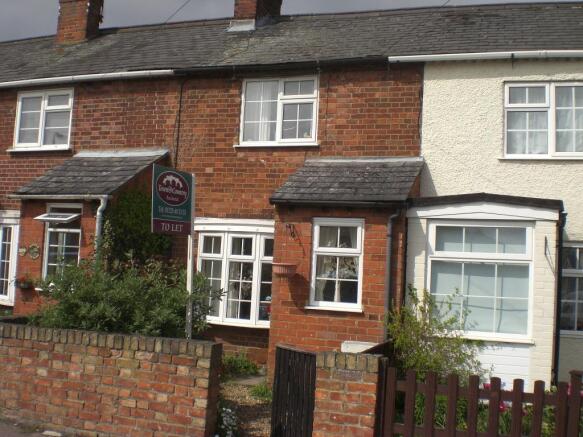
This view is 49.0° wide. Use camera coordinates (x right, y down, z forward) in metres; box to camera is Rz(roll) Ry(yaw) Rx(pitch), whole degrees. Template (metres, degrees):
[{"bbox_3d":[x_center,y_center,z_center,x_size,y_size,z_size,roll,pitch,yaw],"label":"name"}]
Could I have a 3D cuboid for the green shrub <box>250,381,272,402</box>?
[{"bbox_3d":[-0.297,1.865,6.996,0.286,0.210,0.260,1,-4,17],"label":"green shrub"}]

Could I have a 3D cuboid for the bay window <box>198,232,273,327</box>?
[{"bbox_3d":[-0.710,0.876,9.255,1.320,1.322,0.330,1,-4,17],"label":"bay window"}]

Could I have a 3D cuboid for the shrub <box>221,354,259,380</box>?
[{"bbox_3d":[-0.686,1.878,8.224,0.480,0.290,0.400,1,-5,18],"label":"shrub"}]

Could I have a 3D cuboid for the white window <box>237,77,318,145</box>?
[{"bbox_3d":[-0.185,-1.532,9.223,1.210,1.010,0.120,1,-5,18],"label":"white window"}]

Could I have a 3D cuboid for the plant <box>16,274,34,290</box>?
[{"bbox_3d":[-3.574,0.849,8.596,0.275,0.208,0.220,1,-4,17],"label":"plant"}]

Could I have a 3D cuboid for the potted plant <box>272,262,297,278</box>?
[{"bbox_3d":[-0.084,0.594,7.352,0.260,0.160,0.180,1,-5,18],"label":"potted plant"}]

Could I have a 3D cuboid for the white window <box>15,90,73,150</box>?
[{"bbox_3d":[-4.149,-1.646,10.730,1.125,1.037,0.120,1,-4,17],"label":"white window"}]

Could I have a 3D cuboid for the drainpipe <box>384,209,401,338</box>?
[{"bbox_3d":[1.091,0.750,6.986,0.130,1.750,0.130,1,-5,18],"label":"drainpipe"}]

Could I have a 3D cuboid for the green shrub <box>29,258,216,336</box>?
[{"bbox_3d":[-1.681,1.153,6.398,1.920,1.320,1.200,1,-4,17],"label":"green shrub"}]

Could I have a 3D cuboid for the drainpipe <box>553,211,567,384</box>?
[{"bbox_3d":[2.810,0.855,6.703,0.105,1.930,0.120,1,-5,18],"label":"drainpipe"}]

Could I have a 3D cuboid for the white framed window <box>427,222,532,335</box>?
[{"bbox_3d":[2.055,0.658,7.027,1.109,1.301,0.140,1,-4,17],"label":"white framed window"}]

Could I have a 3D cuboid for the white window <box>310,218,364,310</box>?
[{"bbox_3d":[0.524,0.521,7.391,0.632,1.047,0.120,1,-4,17],"label":"white window"}]

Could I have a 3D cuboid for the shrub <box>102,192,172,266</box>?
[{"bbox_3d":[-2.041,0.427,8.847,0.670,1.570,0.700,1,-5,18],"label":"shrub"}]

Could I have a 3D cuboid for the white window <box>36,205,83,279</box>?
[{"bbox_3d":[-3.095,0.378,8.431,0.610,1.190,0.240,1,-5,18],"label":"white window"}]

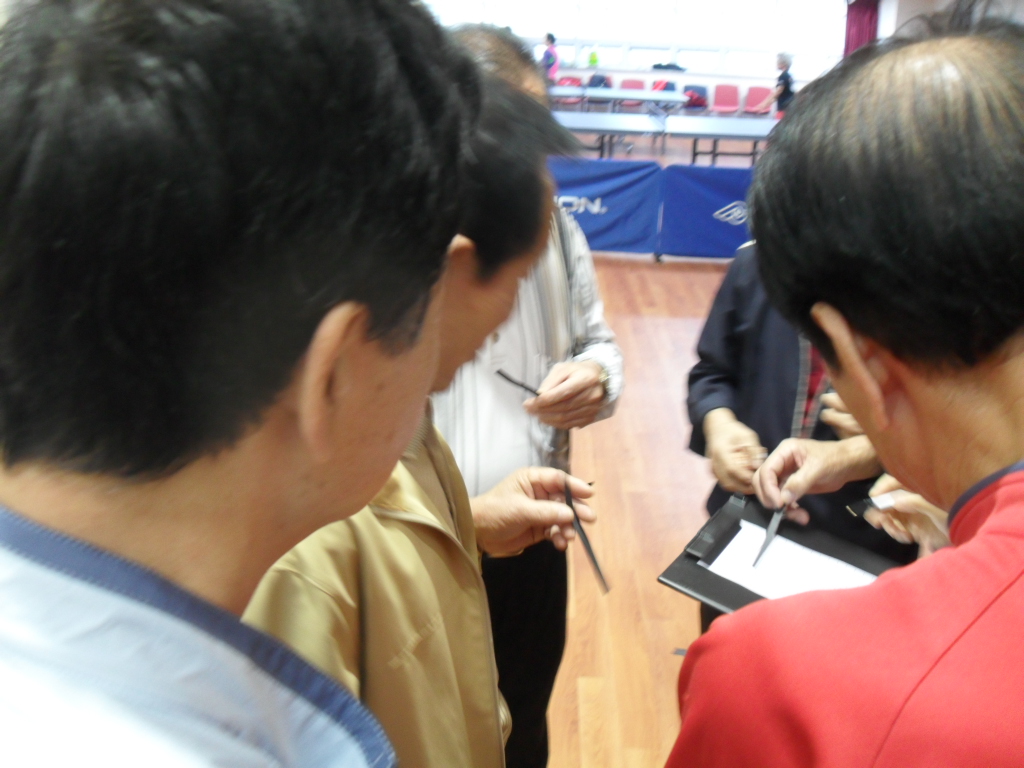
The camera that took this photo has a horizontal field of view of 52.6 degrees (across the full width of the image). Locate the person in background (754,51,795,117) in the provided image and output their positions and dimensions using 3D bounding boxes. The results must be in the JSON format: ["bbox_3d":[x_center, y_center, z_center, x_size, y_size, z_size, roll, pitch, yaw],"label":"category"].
[{"bbox_3d":[3.397,-3.551,13.436,0.650,1.430,0.500,3,19,2],"label":"person in background"}]

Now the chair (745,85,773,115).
[{"bbox_3d":[3.923,-4.287,16.546,0.470,0.800,0.520,6,20,9],"label":"chair"}]

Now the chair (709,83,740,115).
[{"bbox_3d":[3.431,-4.372,16.703,0.470,0.800,0.520,5,19,7],"label":"chair"}]

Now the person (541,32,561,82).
[{"bbox_3d":[0.599,-4.684,16.149,0.360,1.550,0.460,3,19,2],"label":"person"}]

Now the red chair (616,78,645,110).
[{"bbox_3d":[1.939,-4.483,16.797,0.470,0.800,0.520,4,19,4],"label":"red chair"}]

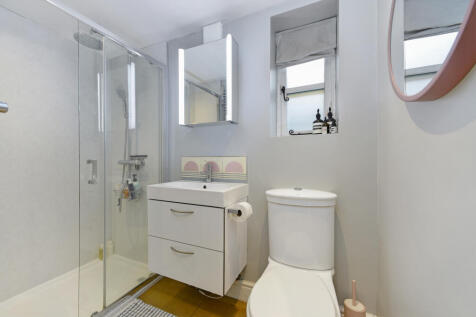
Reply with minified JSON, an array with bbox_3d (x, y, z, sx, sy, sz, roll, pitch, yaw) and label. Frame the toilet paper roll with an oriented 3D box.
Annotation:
[{"bbox_3d":[0.033,0.315,1.092,0.103,0.103,0.095,0,0,25],"label":"toilet paper roll"}]

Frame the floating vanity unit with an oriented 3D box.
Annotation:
[{"bbox_3d":[-0.278,0.481,1.308,0.605,0.585,0.355,0,0,25],"label":"floating vanity unit"}]

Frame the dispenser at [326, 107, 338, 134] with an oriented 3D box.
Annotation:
[{"bbox_3d":[0.601,-0.243,1.197,0.074,0.184,0.074,0,0,25],"label":"dispenser"}]

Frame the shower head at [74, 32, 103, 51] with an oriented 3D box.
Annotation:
[{"bbox_3d":[-1.254,-0.984,1.560,0.200,0.030,0.200,0,0,25],"label":"shower head"}]

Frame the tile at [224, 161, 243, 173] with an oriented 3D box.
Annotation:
[{"bbox_3d":[-0.029,0.065,1.386,0.158,0.087,0.010,0,0,25],"label":"tile"}]

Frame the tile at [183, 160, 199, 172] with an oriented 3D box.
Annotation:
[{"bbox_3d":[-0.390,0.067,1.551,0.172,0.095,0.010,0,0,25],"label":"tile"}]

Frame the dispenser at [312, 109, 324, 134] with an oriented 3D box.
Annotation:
[{"bbox_3d":[0.544,-0.243,1.245,0.074,0.184,0.074,0,0,25],"label":"dispenser"}]

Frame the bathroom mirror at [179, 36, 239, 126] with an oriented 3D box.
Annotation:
[{"bbox_3d":[-0.232,-0.558,1.424,0.475,0.605,0.115,0,0,25],"label":"bathroom mirror"}]

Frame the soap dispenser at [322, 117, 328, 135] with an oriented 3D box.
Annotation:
[{"bbox_3d":[0.561,-0.209,1.182,0.042,0.115,0.042,0,0,25],"label":"soap dispenser"}]

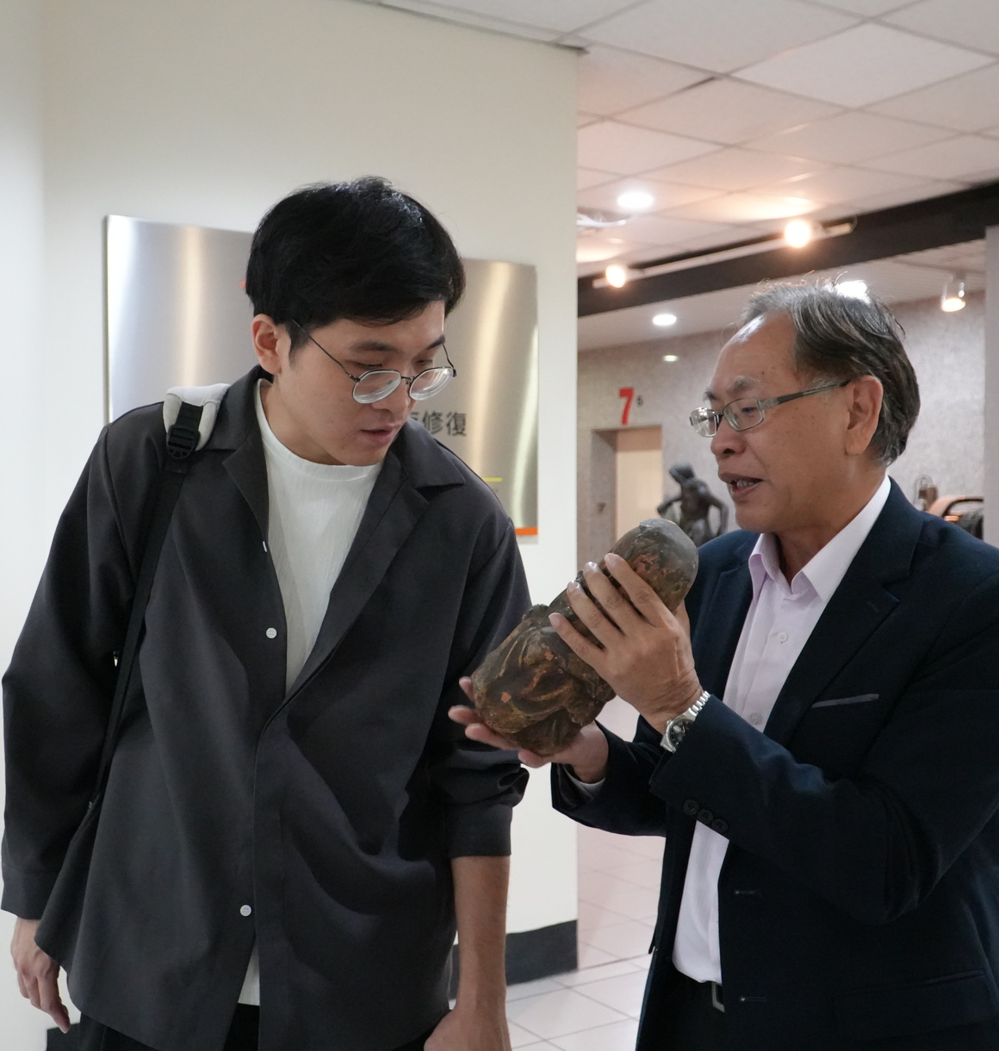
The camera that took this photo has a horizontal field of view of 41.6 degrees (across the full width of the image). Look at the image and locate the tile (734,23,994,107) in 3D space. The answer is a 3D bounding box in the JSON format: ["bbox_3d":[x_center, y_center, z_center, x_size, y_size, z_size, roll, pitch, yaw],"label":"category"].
[{"bbox_3d":[1.120,-1.426,4.049,0.603,0.020,0.603,-1,2,-33],"label":"tile"}]

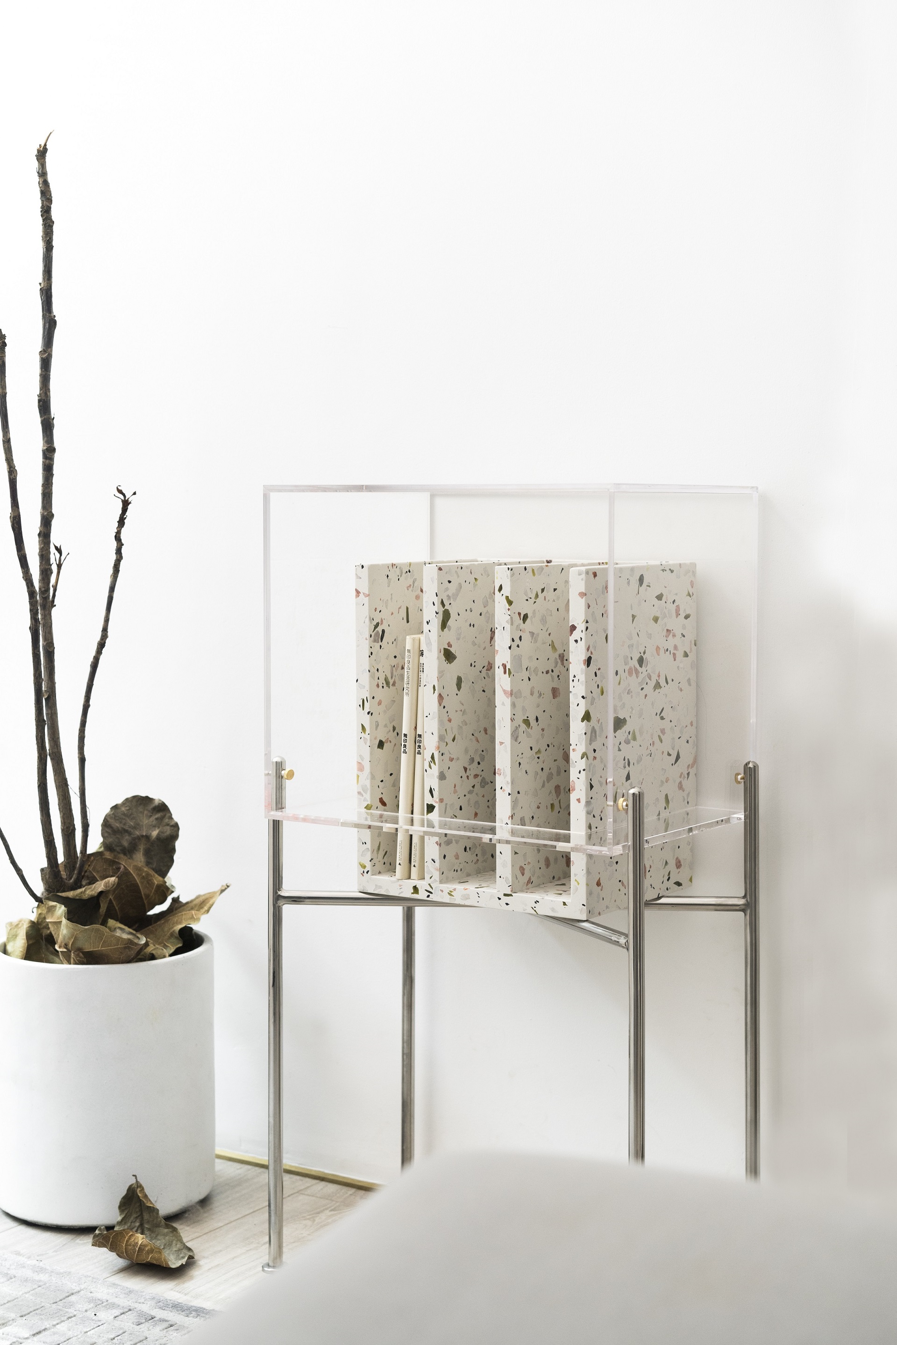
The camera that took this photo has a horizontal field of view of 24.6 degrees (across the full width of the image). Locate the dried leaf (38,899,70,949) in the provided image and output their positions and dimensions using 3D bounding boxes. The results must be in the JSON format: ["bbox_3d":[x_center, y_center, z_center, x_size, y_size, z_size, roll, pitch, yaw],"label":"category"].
[{"bbox_3d":[-0.477,0.304,2.482,0.038,0.051,0.040,-1,4,-11],"label":"dried leaf"}]

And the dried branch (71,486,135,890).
[{"bbox_3d":[-0.429,0.017,2.552,0.070,0.491,0.055,-1,4,-10],"label":"dried branch"}]

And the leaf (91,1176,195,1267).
[{"bbox_3d":[-0.345,0.621,2.323,0.111,0.072,0.085,-1,4,-9],"label":"leaf"}]

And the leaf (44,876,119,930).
[{"bbox_3d":[-0.446,0.279,2.499,0.086,0.052,0.060,-1,4,-10],"label":"leaf"}]

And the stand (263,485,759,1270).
[{"bbox_3d":[0.068,0.234,2.215,0.467,0.862,0.305,3,5,35],"label":"stand"}]

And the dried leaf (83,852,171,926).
[{"bbox_3d":[-0.401,0.268,2.559,0.104,0.081,0.065,-1,4,-9],"label":"dried leaf"}]

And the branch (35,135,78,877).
[{"bbox_3d":[-0.486,-0.201,2.552,0.039,0.908,0.050,-1,4,-11],"label":"branch"}]

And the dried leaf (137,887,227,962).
[{"bbox_3d":[-0.323,0.303,2.499,0.108,0.074,0.075,-1,4,-7],"label":"dried leaf"}]

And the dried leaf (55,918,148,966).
[{"bbox_3d":[-0.415,0.324,2.457,0.105,0.045,0.065,-1,4,-10],"label":"dried leaf"}]

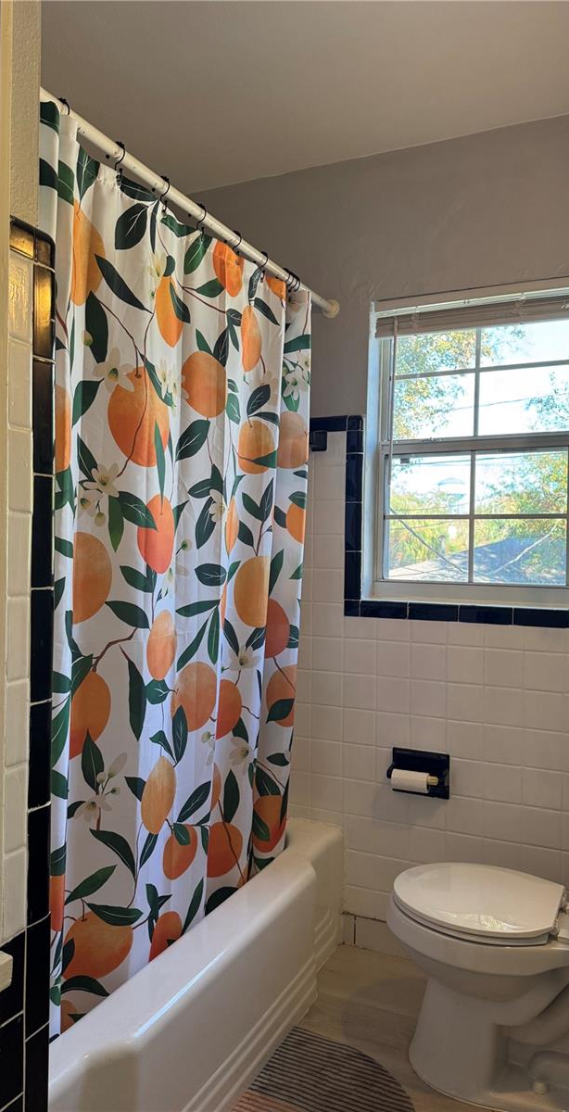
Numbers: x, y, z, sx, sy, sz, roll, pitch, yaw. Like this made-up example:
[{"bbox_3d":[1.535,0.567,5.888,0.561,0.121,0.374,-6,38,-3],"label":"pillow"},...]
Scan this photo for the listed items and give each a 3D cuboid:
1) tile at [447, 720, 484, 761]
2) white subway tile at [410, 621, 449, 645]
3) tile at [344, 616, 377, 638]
[{"bbox_3d":[0.527,0.539,2.251,0.108,0.108,0.010,1,0,28],"label":"tile"},{"bbox_3d":[0.434,0.229,2.302,0.108,0.069,0.010,1,0,28],"label":"white subway tile"},{"bbox_3d":[0.238,0.225,2.396,0.108,0.070,0.009,1,1,26],"label":"tile"}]

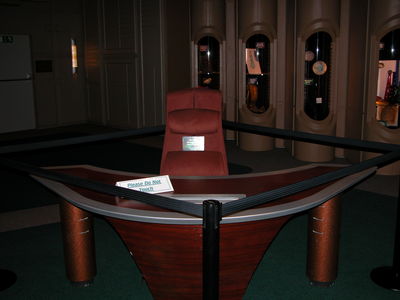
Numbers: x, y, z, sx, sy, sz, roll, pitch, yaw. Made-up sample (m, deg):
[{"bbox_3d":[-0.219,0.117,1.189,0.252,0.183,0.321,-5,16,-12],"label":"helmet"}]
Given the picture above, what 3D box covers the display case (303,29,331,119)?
[{"bbox_3d":[1.675,-1.038,6.223,0.372,1.219,0.280,2,12,15],"label":"display case"}]

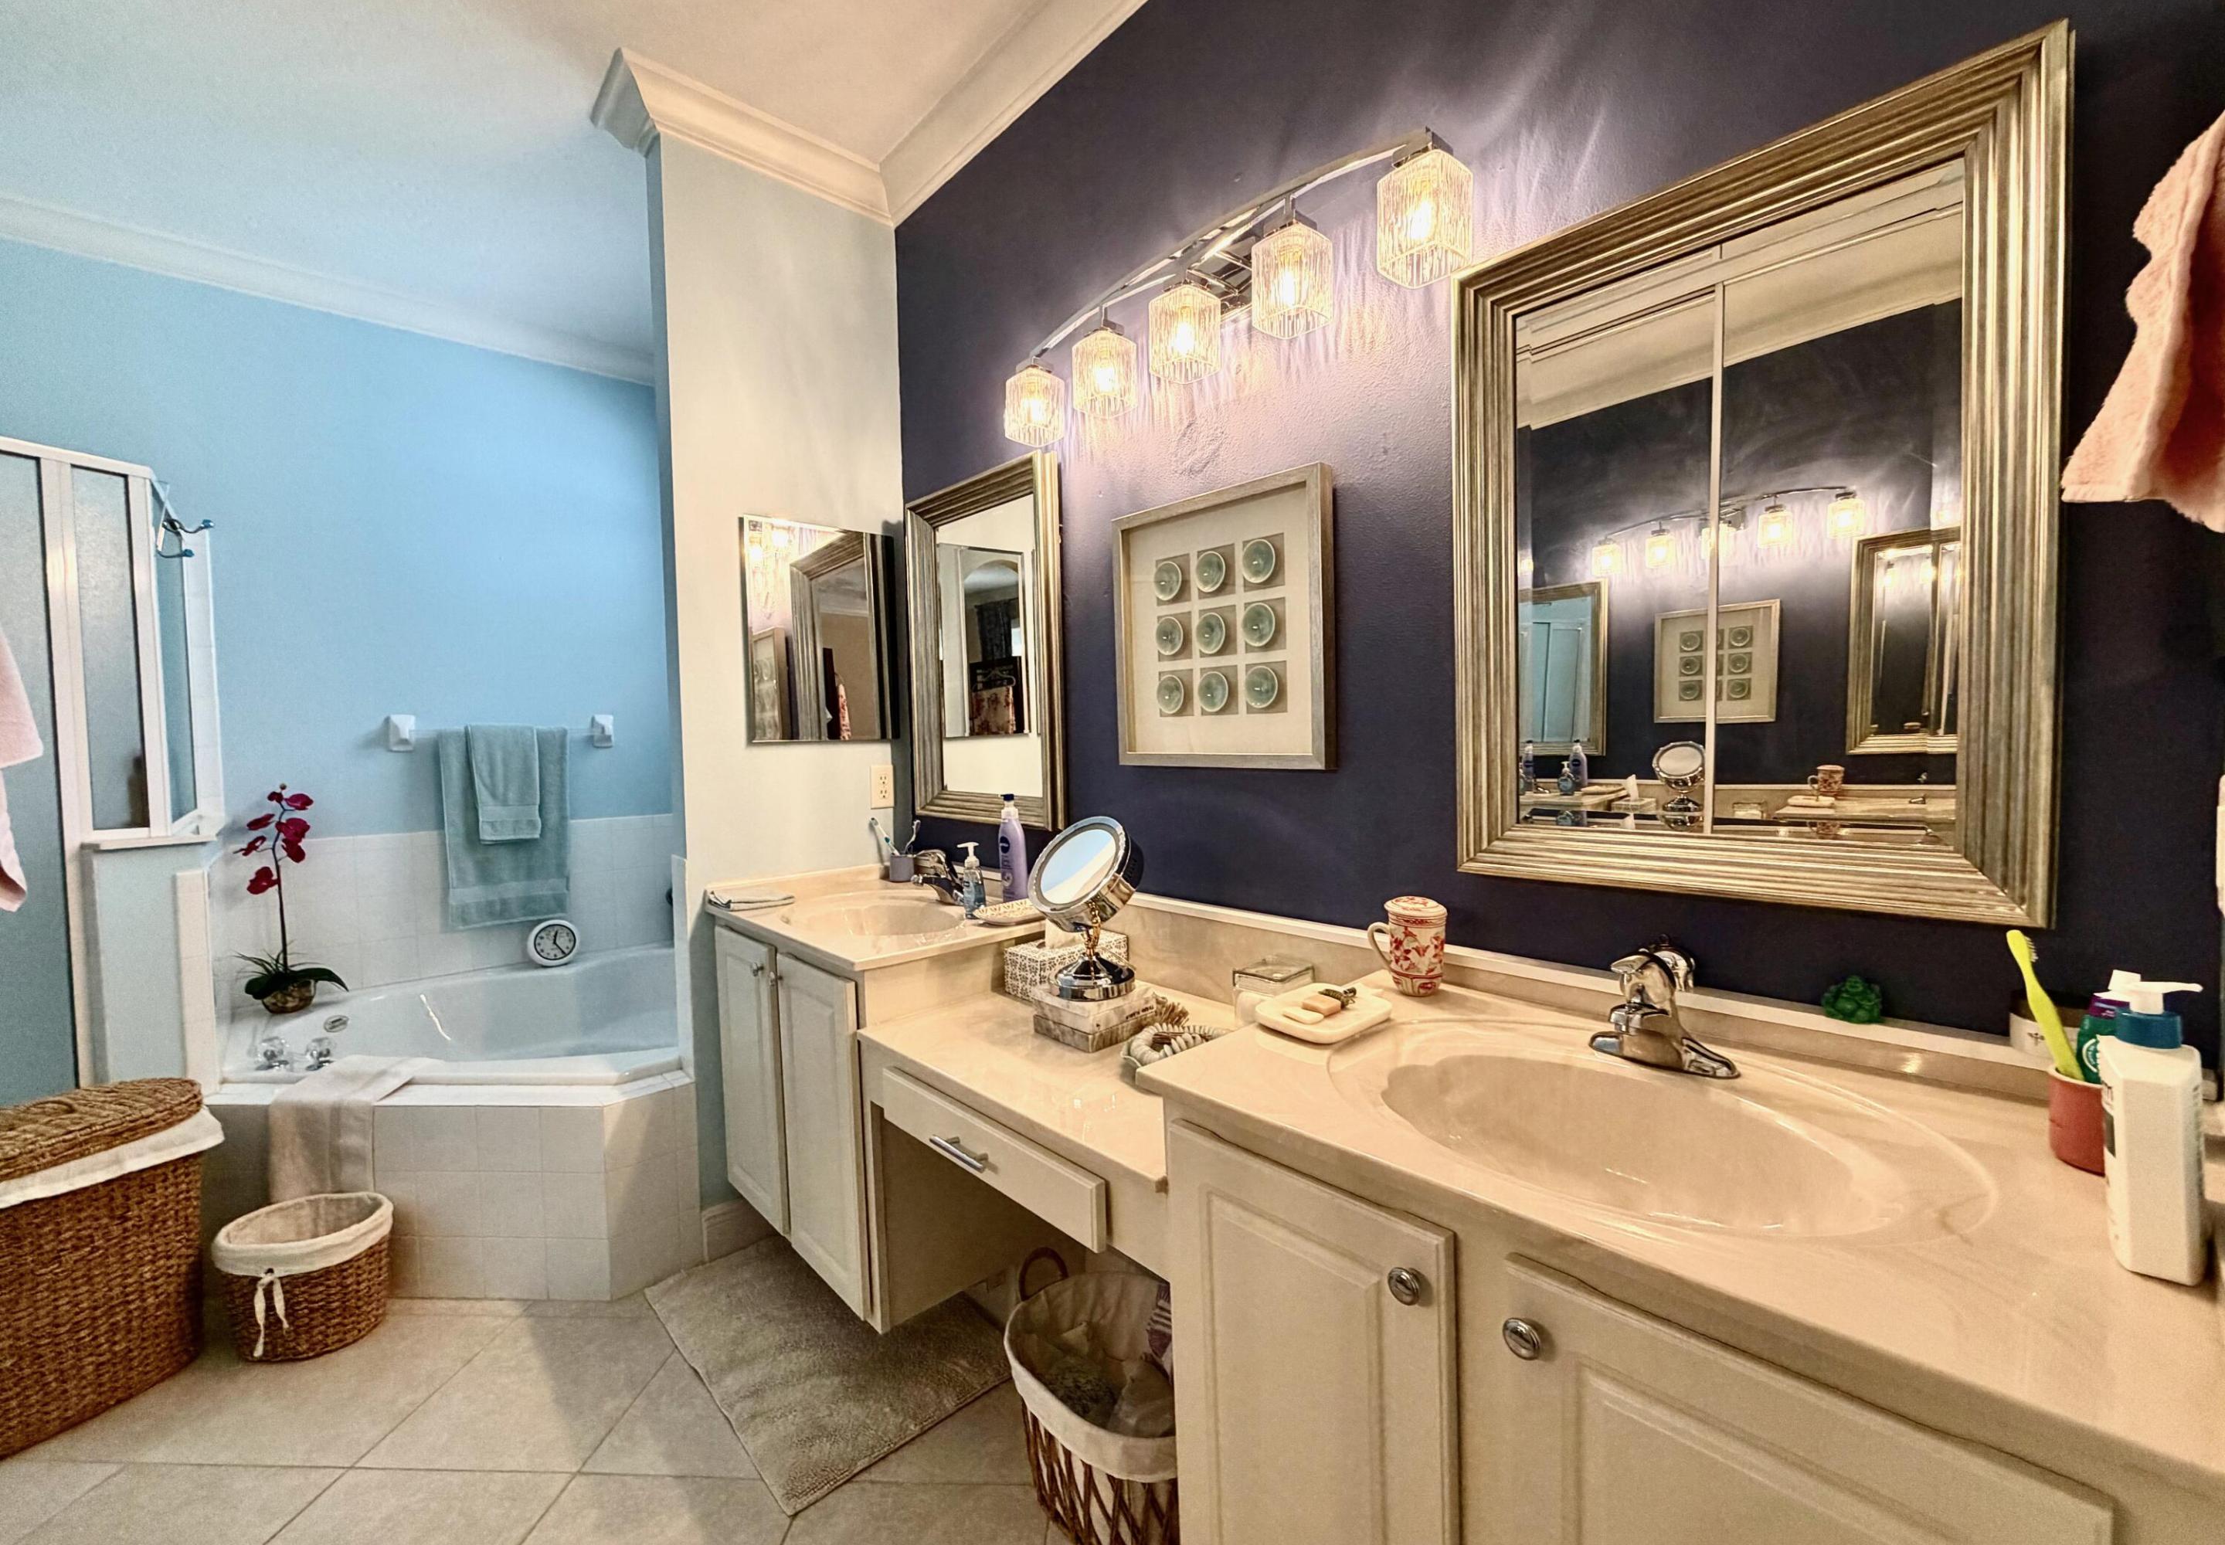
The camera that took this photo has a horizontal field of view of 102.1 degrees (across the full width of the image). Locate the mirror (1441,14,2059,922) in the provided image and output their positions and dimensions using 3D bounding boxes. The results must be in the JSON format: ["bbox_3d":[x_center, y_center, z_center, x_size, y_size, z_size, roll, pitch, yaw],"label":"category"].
[{"bbox_3d":[0.711,-0.278,1.085,0.038,0.849,0.606,-4,3,-42],"label":"mirror"}]

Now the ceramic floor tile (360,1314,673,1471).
[{"bbox_3d":[-1.112,1.205,1.765,0.411,0.010,0.411,-1,2,3],"label":"ceramic floor tile"}]

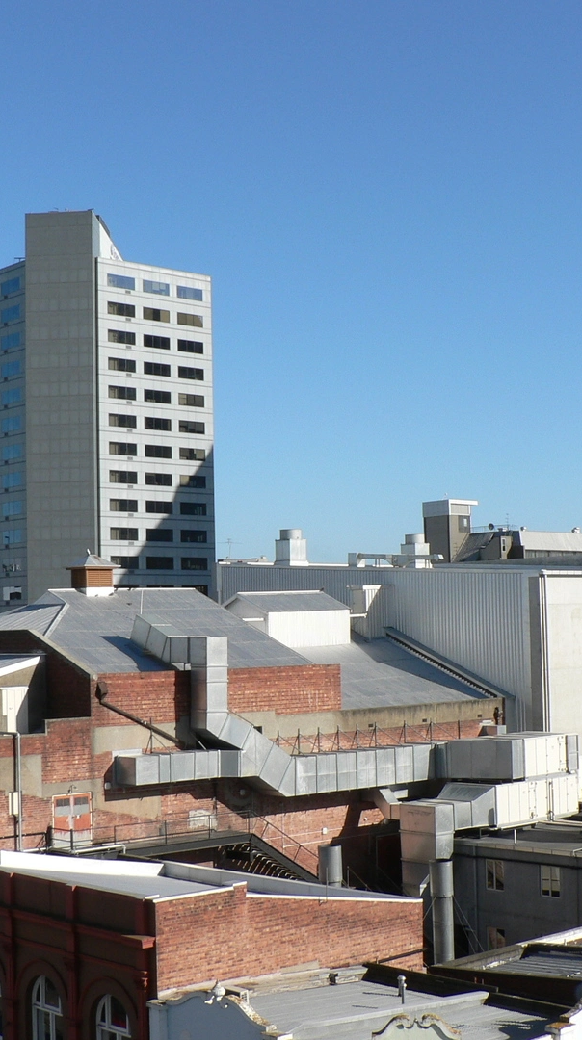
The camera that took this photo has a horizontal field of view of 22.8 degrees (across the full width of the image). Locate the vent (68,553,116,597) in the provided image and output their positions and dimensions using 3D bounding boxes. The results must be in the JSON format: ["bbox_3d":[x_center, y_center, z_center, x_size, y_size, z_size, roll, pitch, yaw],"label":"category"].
[{"bbox_3d":[-9.187,2.604,67.292,2.023,2.043,1.530,3,-6,-42],"label":"vent"}]

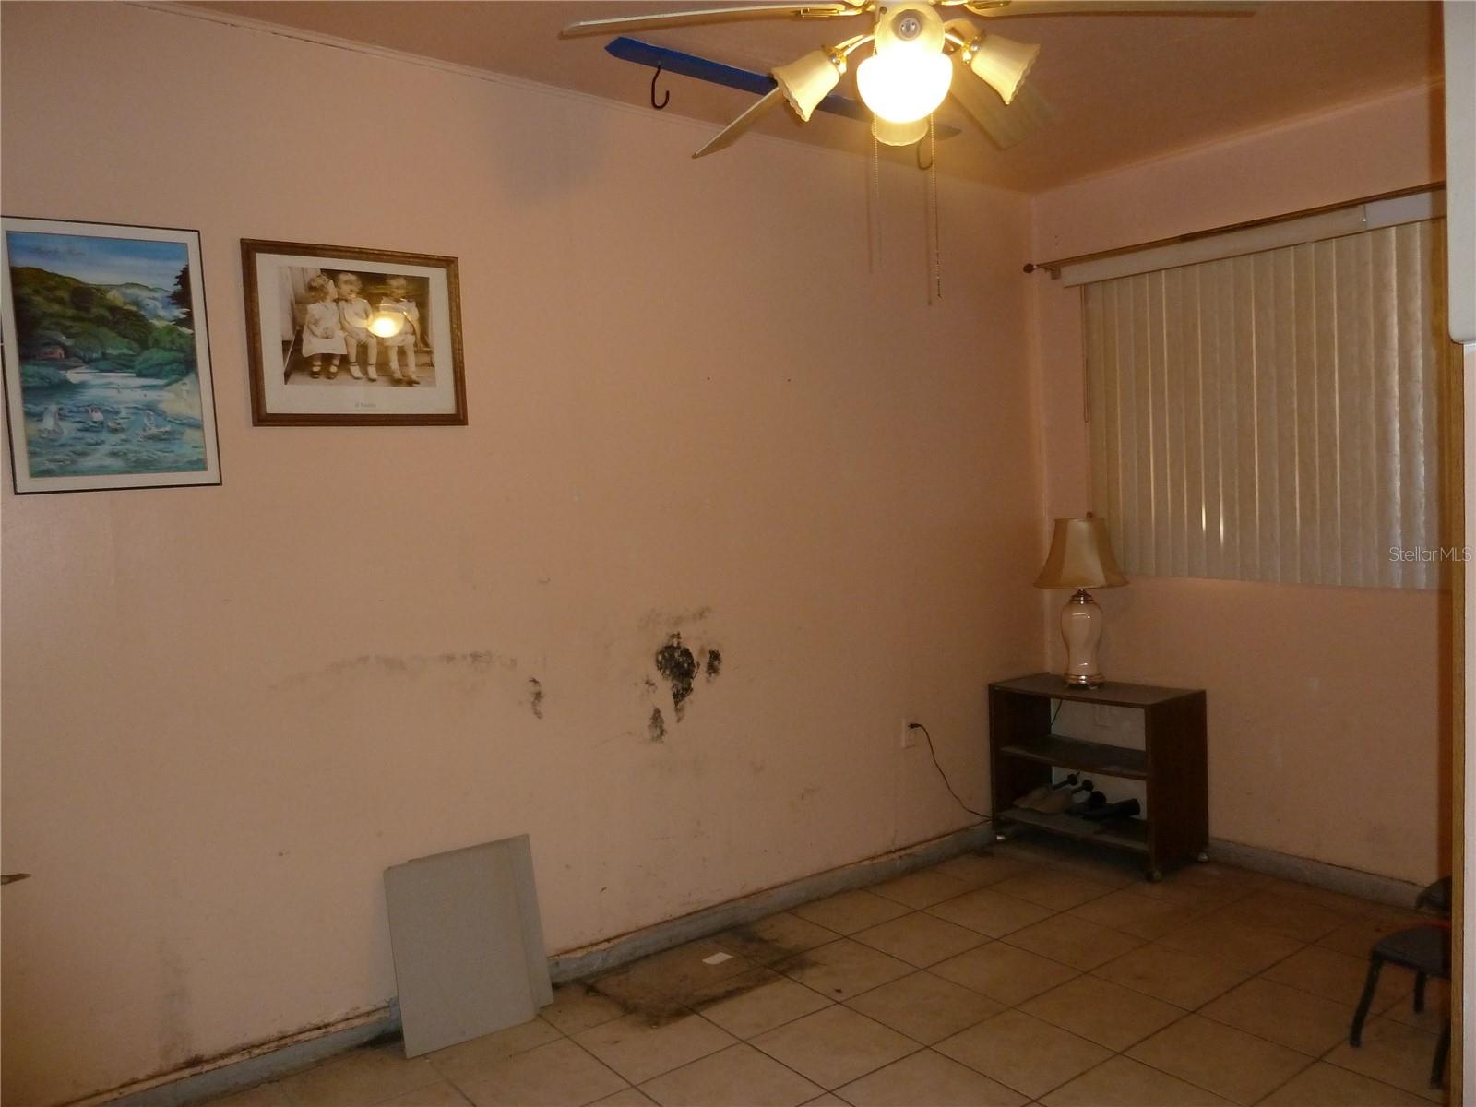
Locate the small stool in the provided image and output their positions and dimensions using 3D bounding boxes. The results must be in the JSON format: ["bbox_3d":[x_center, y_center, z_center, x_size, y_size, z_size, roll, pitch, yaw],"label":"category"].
[{"bbox_3d":[1.578,1.006,2.392,0.335,0.224,0.285,-4,3,-36],"label":"small stool"}]

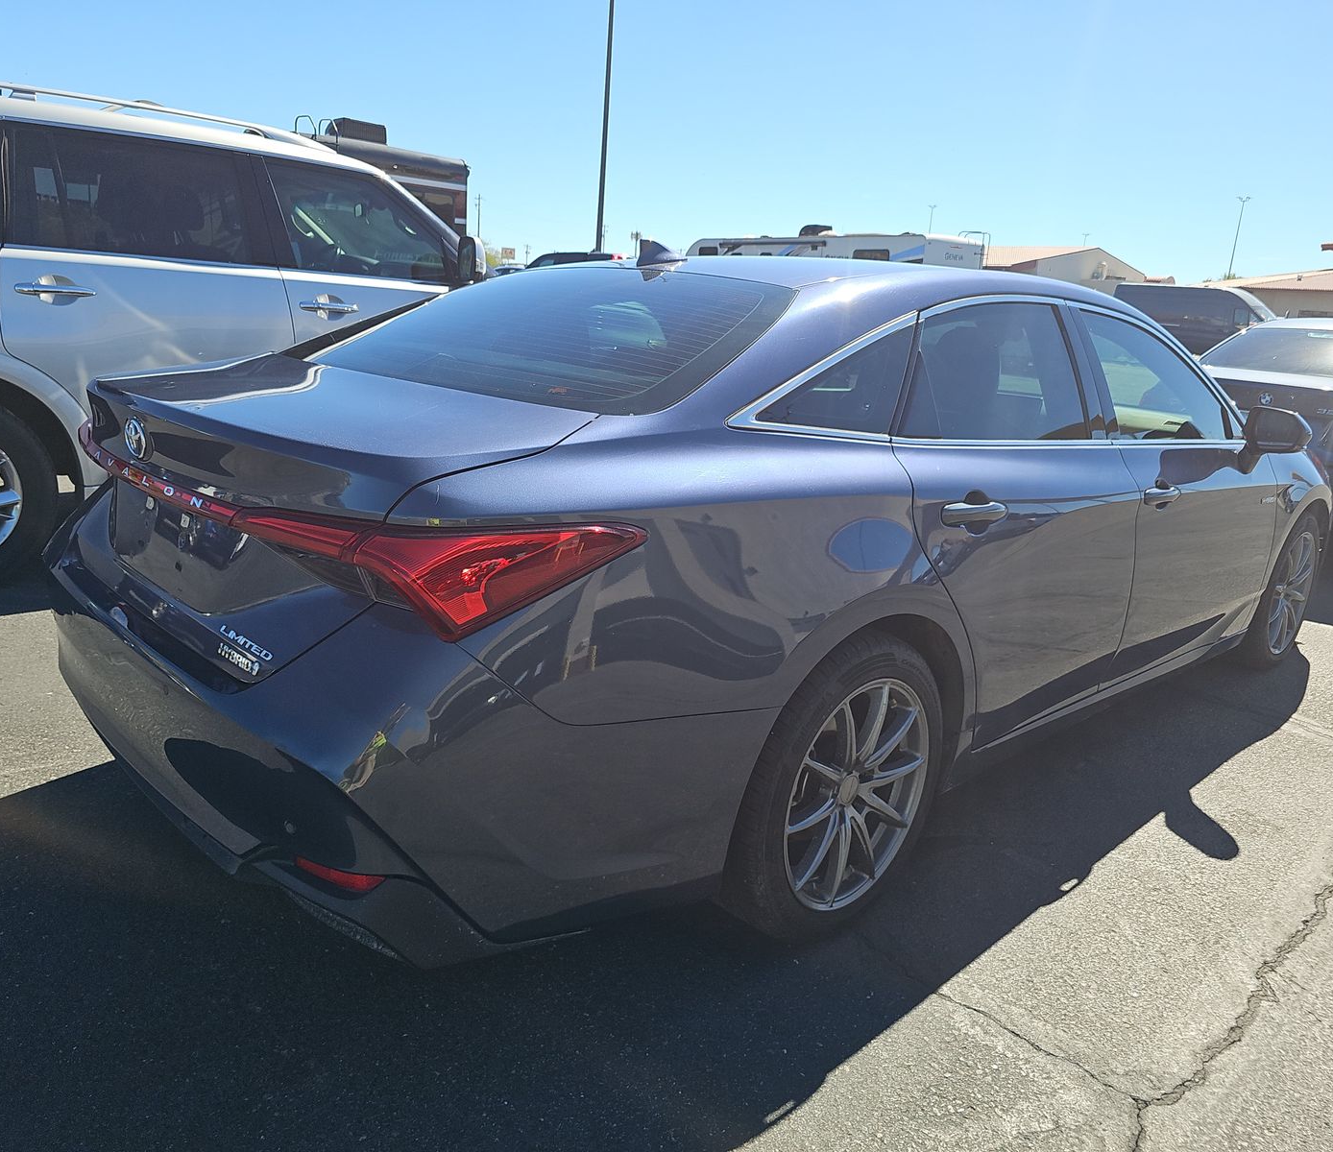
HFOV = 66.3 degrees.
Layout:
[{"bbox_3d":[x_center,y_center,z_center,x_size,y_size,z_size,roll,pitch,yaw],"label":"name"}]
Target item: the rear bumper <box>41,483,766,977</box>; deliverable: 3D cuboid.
[{"bbox_3d":[-0.721,0.137,2.173,0.840,0.560,1.840,-10,19,-43],"label":"rear bumper"}]

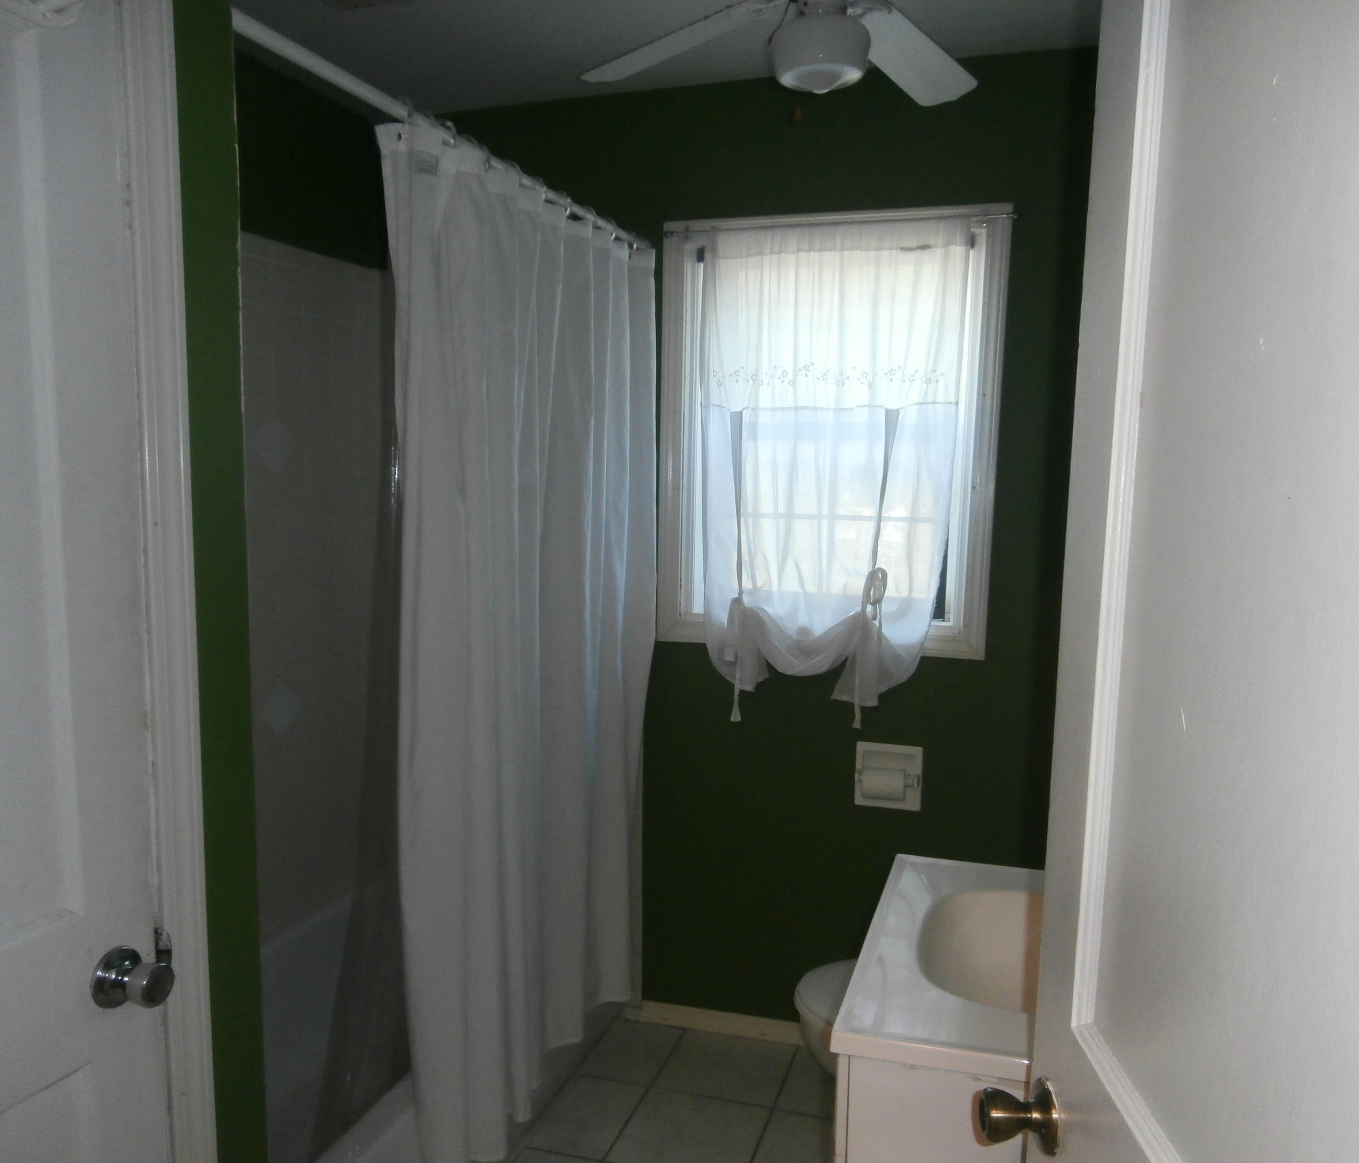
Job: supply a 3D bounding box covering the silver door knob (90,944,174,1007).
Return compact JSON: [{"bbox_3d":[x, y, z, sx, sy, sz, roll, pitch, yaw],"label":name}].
[{"bbox_3d":[-0.602,0.444,1.194,0.060,0.067,0.067,3,6,18],"label":"silver door knob"}]

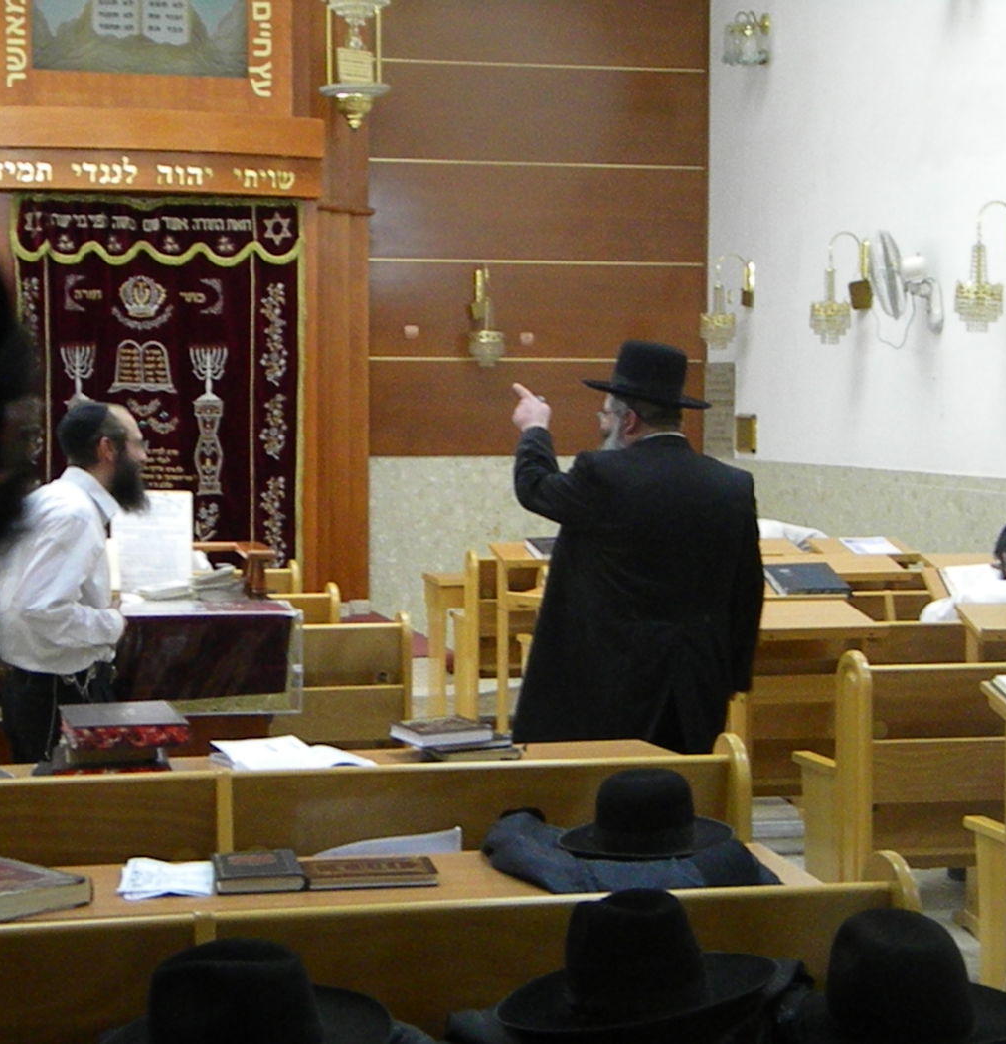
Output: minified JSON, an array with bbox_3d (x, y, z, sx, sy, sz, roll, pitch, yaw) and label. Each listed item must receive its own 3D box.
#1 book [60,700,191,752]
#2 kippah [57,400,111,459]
[{"bbox_3d":[-0.842,0.446,4.976,0.245,0.042,0.341,-1,3,-16],"label":"book"},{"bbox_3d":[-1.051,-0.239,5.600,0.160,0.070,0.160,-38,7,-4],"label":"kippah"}]

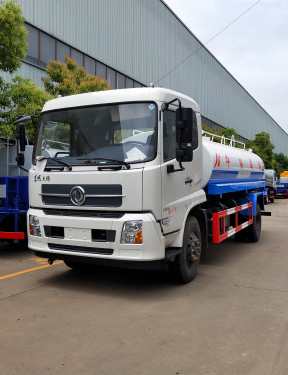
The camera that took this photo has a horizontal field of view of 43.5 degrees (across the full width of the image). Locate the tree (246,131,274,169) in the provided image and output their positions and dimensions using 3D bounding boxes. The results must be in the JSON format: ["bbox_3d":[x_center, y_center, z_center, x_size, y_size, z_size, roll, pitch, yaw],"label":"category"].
[{"bbox_3d":[14.500,-2.940,45.000,4.100,8.300,4.100,1,1,28],"label":"tree"}]

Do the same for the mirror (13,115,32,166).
[{"bbox_3d":[-1.928,-0.718,5.749,0.270,0.820,0.210,1,1,28],"label":"mirror"}]

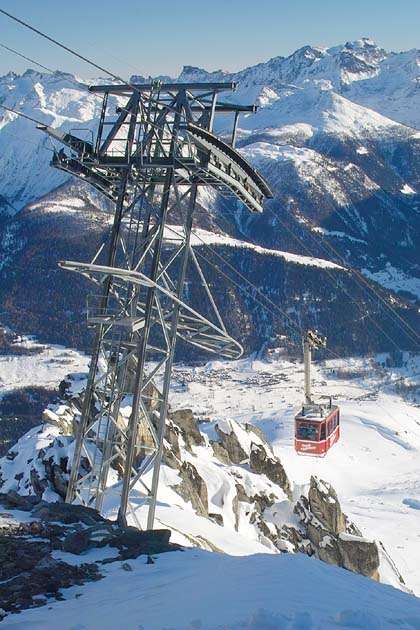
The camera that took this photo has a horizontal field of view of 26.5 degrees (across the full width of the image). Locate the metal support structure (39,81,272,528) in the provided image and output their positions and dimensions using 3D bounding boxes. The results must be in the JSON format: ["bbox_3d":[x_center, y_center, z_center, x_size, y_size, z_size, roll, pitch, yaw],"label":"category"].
[{"bbox_3d":[-2.409,-0.250,34.388,6.630,17.050,10.230,5,-8,23],"label":"metal support structure"}]

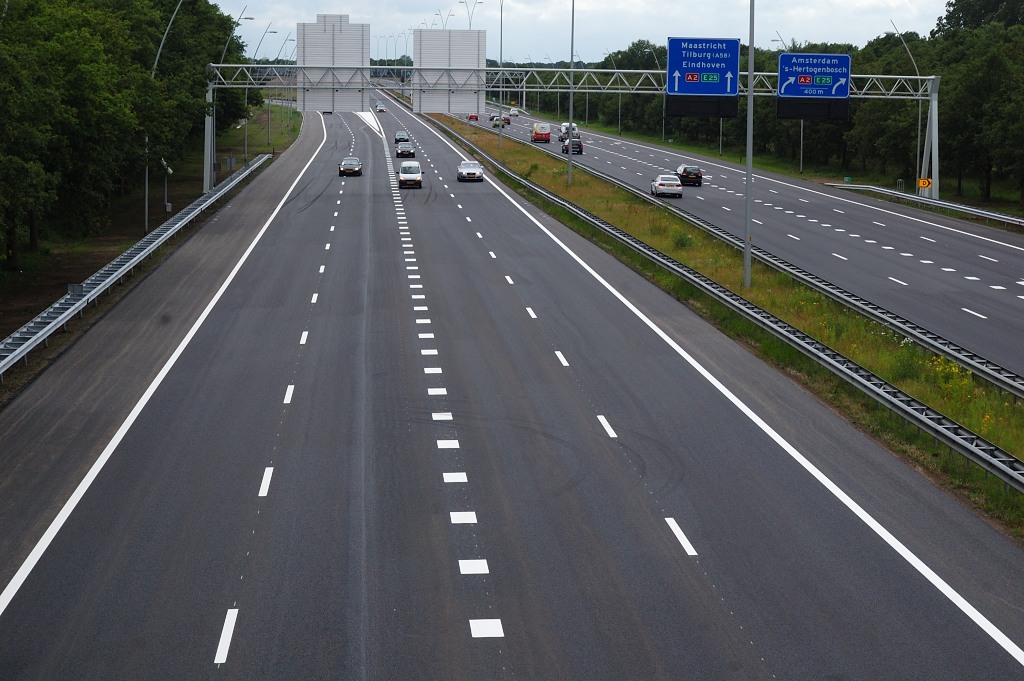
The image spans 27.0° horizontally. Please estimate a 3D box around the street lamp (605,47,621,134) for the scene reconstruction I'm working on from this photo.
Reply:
[{"bbox_3d":[15.250,-37.784,323.684,2.980,13.040,0.380,0,7,-4],"label":"street lamp"}]

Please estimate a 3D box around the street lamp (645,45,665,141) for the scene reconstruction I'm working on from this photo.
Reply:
[{"bbox_3d":[19.201,-33.240,287.144,2.980,13.110,0.380,0,7,-4],"label":"street lamp"}]

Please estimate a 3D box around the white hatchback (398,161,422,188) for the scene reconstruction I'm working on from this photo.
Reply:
[{"bbox_3d":[-7.380,-12.017,155.155,1.680,1.820,4.050,0,7,-4],"label":"white hatchback"}]

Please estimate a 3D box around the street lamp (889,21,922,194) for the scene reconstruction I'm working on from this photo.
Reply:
[{"bbox_3d":[29.741,-17.664,162.324,2.980,13.390,0.380,0,7,-3],"label":"street lamp"}]

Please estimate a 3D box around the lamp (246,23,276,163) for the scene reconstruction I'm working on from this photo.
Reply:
[{"bbox_3d":[-24.072,-23.752,204.476,3.120,13.320,0.380,0,7,-4],"label":"lamp"}]

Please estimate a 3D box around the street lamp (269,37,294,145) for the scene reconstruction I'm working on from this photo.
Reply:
[{"bbox_3d":[-27.455,-29.870,253.575,3.120,13.290,0.380,0,7,-4],"label":"street lamp"}]

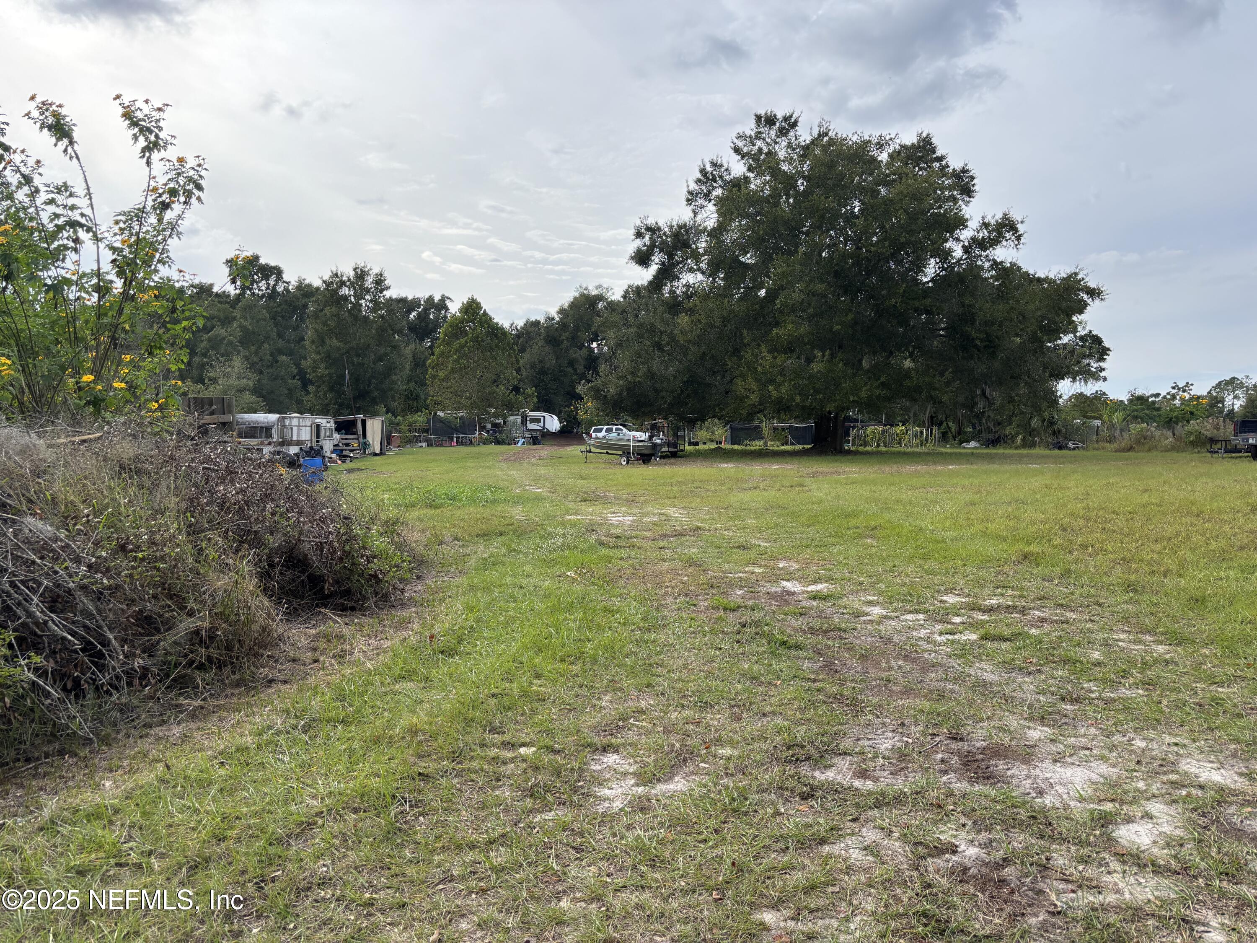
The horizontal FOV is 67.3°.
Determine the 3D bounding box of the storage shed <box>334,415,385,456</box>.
[{"bbox_3d":[-18.100,-2.350,61.900,2.900,2.600,3.500,0,2,6],"label":"storage shed"}]

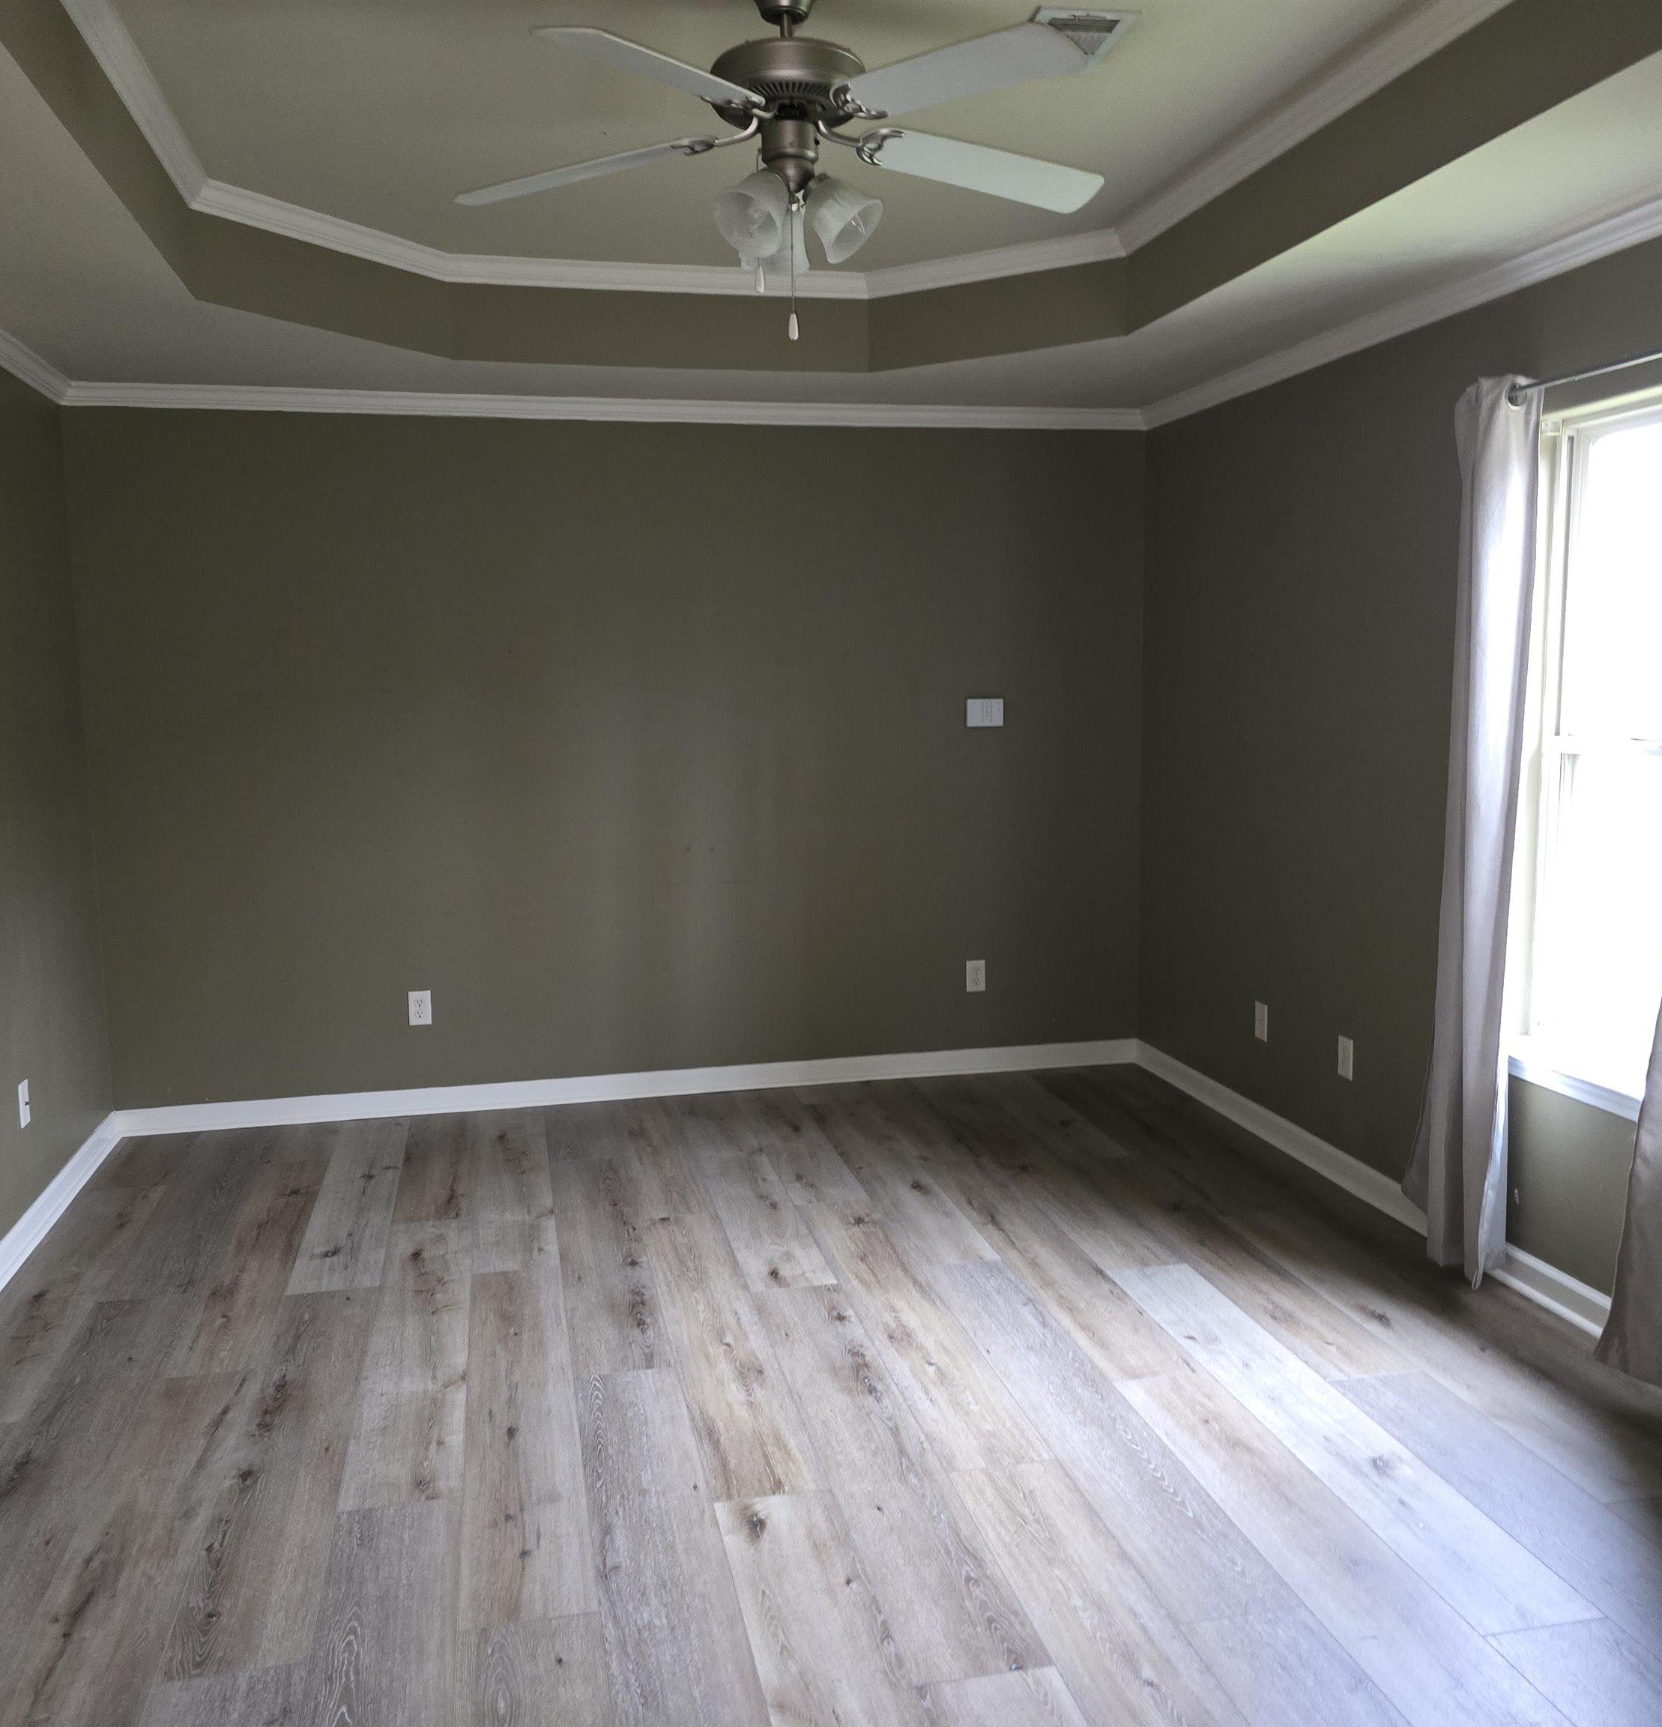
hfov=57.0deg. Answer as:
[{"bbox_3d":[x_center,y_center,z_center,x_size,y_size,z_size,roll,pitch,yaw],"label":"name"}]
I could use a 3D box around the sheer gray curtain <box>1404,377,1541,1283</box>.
[{"bbox_3d":[1.542,-0.065,3.709,0.115,2.150,0.420,-2,7,-13],"label":"sheer gray curtain"}]

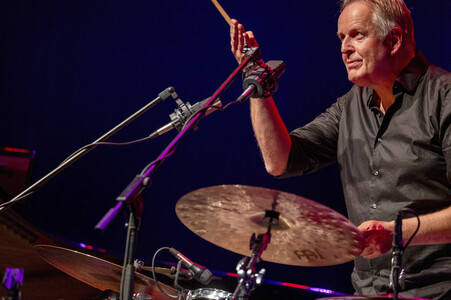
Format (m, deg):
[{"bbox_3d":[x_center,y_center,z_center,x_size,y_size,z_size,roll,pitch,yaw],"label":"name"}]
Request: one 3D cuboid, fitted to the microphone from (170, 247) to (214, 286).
[{"bbox_3d":[-0.088,0.289,6.350,0.128,0.035,0.035,38,0,9],"label":"microphone"}]

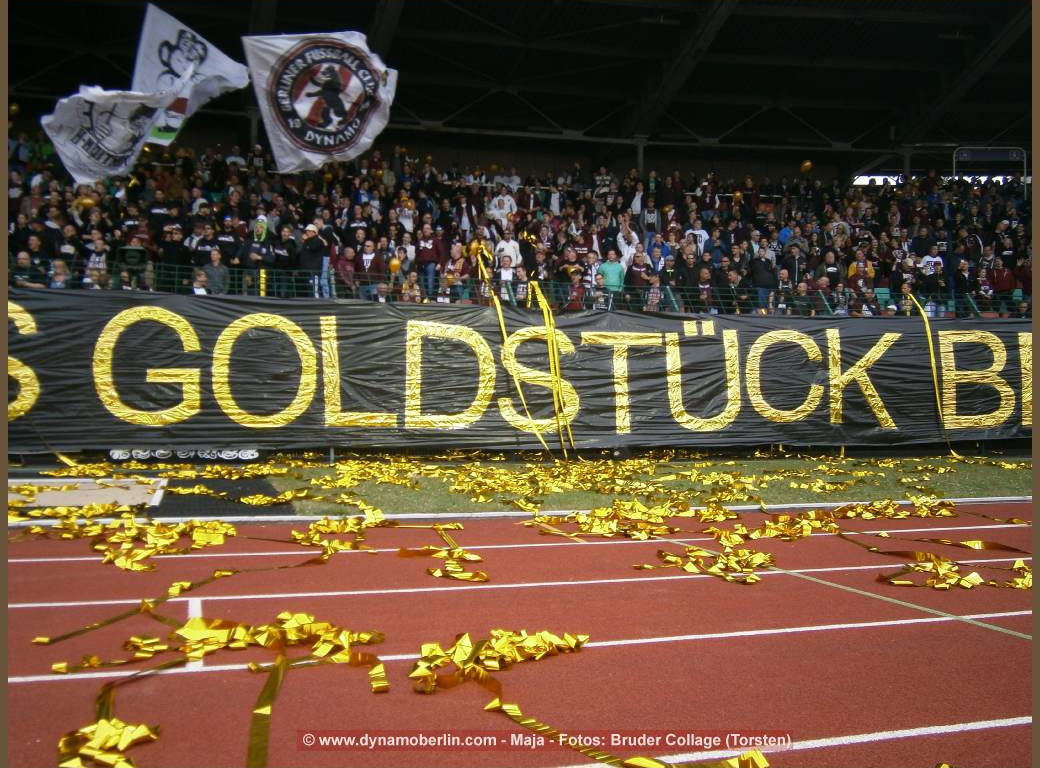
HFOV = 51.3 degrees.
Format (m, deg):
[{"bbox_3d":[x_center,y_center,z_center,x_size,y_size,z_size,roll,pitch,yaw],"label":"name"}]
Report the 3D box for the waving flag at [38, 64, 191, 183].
[{"bbox_3d":[-6.463,-4.119,17.400,2.300,1.800,0.800,0,0,-17],"label":"waving flag"}]

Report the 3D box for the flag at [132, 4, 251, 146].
[{"bbox_3d":[-5.445,-5.068,17.800,2.000,2.200,0.700,0,0,-17],"label":"flag"}]

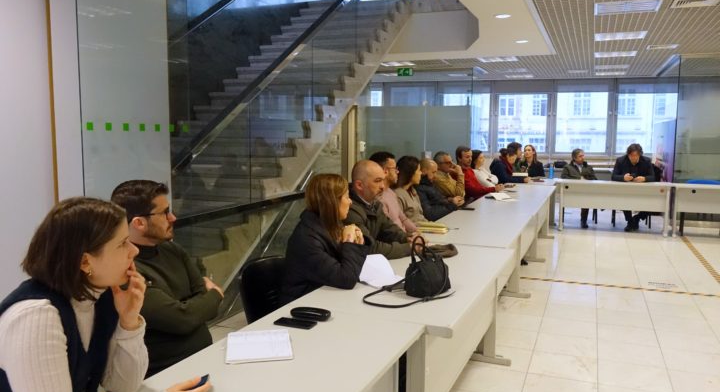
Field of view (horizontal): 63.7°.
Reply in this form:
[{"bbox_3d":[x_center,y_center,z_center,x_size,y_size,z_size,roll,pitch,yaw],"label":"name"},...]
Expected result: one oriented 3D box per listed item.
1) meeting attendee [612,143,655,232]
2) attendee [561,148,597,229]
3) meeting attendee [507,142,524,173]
[{"bbox_3d":[4.314,-0.160,9.183,0.640,1.330,0.850,3,7,22],"label":"meeting attendee"},{"bbox_3d":[3.558,-0.148,9.381,0.540,1.240,0.780,3,6,20],"label":"attendee"},{"bbox_3d":[2.528,-0.230,9.791,0.740,1.320,0.500,1,6,10],"label":"meeting attendee"}]

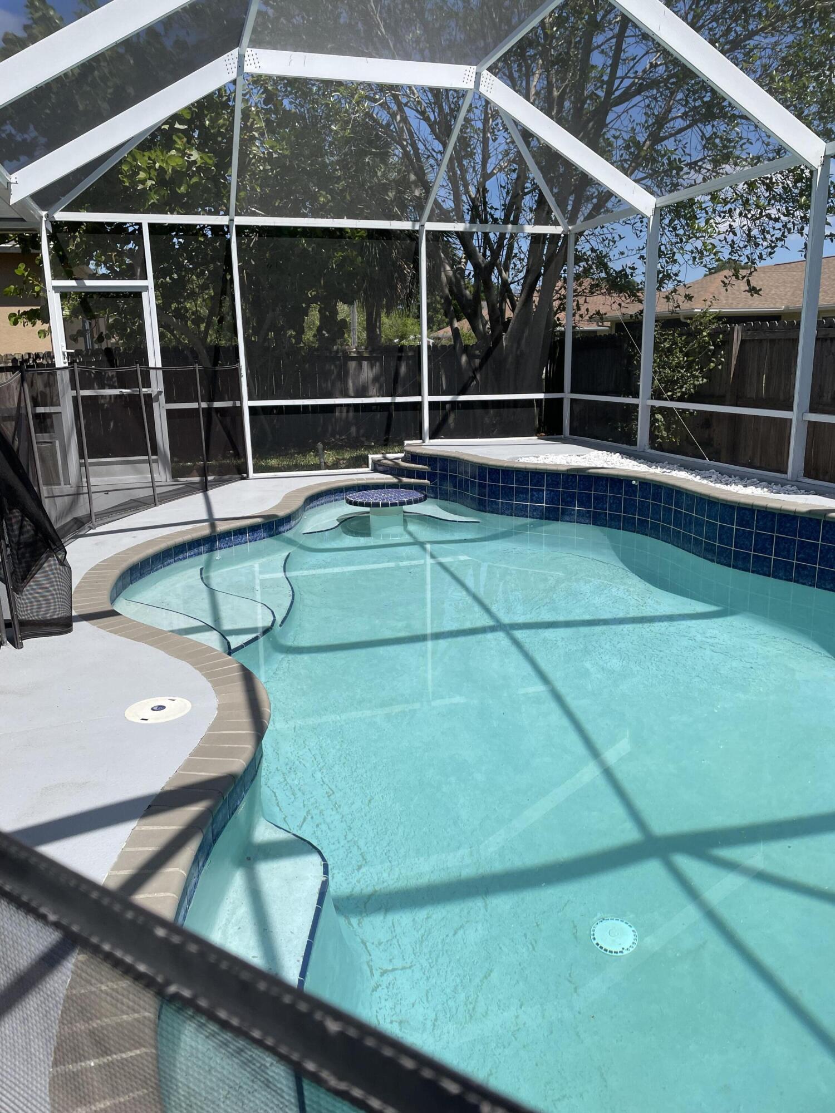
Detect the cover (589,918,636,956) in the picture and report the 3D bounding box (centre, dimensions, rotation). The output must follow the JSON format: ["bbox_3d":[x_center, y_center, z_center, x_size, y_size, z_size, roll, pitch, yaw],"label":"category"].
[{"bbox_3d":[0.845,1.630,3.586,0.202,0.025,0.206,2,14,14],"label":"cover"}]

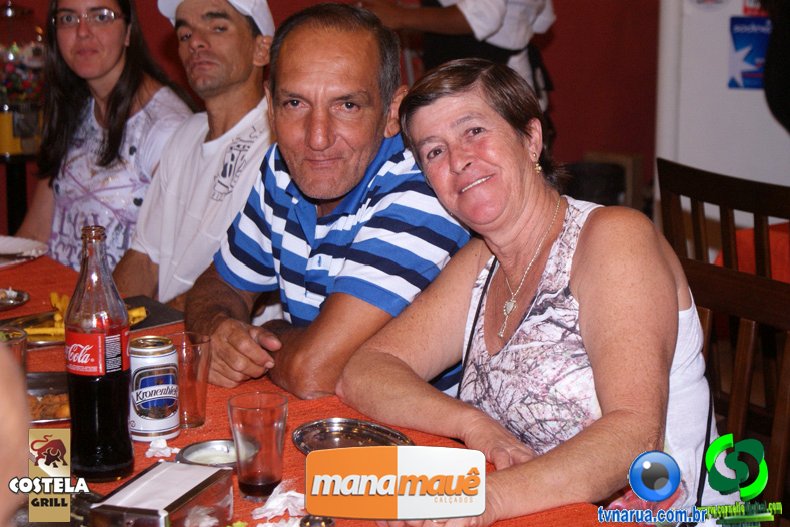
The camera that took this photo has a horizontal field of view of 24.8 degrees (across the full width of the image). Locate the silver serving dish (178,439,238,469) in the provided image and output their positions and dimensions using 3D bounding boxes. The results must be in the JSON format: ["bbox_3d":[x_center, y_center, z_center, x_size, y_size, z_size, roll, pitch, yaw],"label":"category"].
[{"bbox_3d":[-0.209,0.235,2.130,0.102,0.023,0.102,0,13,0],"label":"silver serving dish"}]

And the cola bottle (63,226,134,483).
[{"bbox_3d":[-0.346,0.104,2.103,0.075,0.295,0.075,-7,15,-29],"label":"cola bottle"}]

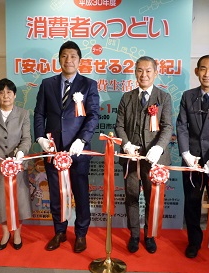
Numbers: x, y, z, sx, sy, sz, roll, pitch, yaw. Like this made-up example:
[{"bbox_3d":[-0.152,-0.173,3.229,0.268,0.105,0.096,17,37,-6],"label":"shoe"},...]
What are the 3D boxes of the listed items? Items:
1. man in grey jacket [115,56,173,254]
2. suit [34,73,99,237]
[{"bbox_3d":[0.327,0.181,2.981,0.492,1.692,0.470,2,9,6],"label":"man in grey jacket"},{"bbox_3d":[-0.323,0.176,3.011,0.538,1.433,0.400,2,9,6],"label":"suit"}]

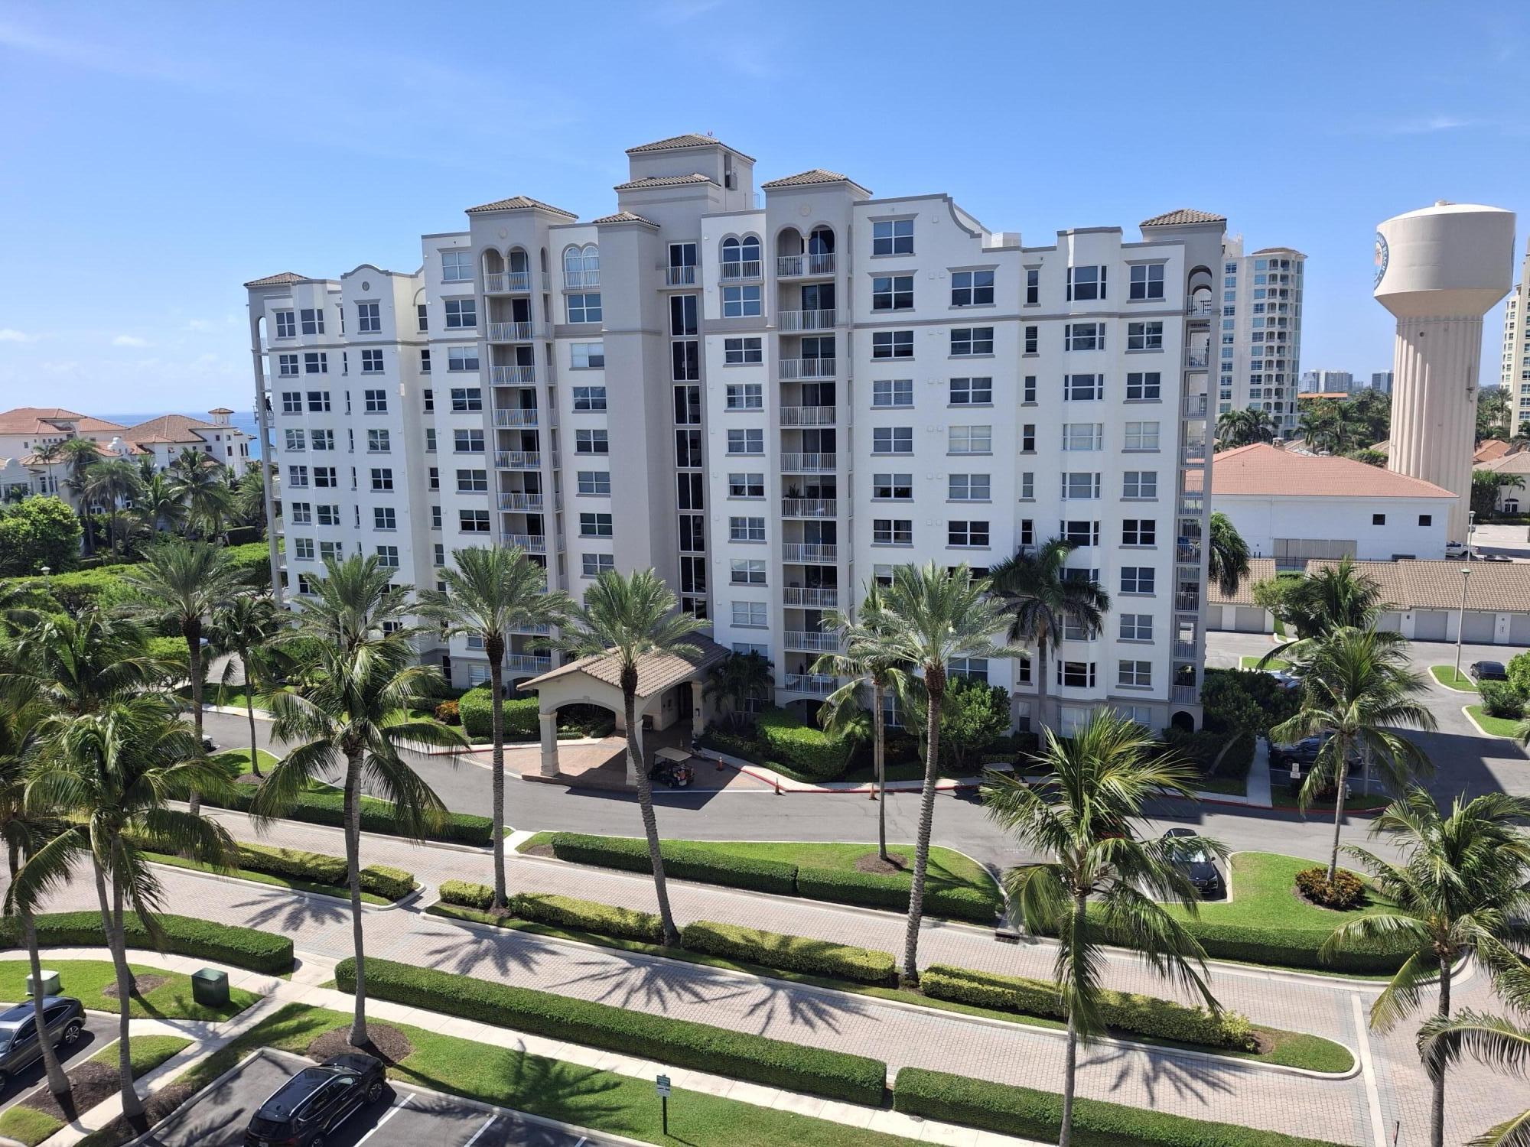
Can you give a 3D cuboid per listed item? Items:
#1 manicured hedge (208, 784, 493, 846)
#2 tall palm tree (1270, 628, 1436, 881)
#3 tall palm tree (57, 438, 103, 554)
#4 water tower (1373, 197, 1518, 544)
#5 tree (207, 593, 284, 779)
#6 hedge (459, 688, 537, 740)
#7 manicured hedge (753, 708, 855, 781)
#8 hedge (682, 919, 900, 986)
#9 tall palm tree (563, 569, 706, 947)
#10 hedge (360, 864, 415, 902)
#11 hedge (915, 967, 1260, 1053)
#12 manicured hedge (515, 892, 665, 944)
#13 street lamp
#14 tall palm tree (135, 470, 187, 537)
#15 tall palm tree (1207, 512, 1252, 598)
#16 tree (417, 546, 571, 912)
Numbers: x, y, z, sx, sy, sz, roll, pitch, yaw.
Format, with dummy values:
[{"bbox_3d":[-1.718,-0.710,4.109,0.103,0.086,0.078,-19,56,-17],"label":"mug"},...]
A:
[{"bbox_3d":[-22.143,12.283,57.462,19.421,0.870,1.250,2,10,22],"label":"manicured hedge"},{"bbox_3d":[25.481,7.673,47.516,7.000,11.000,6.800,-1,9,0],"label":"tall palm tree"},{"bbox_3d":[-97.556,-10.157,156.019,6.500,17.200,6.500,-1,9,0],"label":"tall palm tree"},{"bbox_3d":[90.291,-26.146,148.775,15.732,45.966,15.732,4,11,31],"label":"water tower"},{"bbox_3d":[-31.893,7.003,68.485,4.777,11.747,4.777,-1,9,0],"label":"tree"},{"bbox_3d":[-17.488,9.797,75.272,5.200,2.000,3.500,0,9,5],"label":"hedge"},{"bbox_3d":[2.199,10.784,69.387,3.600,2.100,6.600,-9,12,-41],"label":"manicured hedge"},{"bbox_3d":[0.835,14.306,41.891,8.454,0.800,1.150,3,10,23],"label":"hedge"},{"bbox_3d":[-5.029,7.546,44.960,6.100,15.500,6.000,-1,9,0],"label":"tall palm tree"},{"bbox_3d":[-16.710,13.568,48.780,2.307,0.850,1.100,3,10,27],"label":"hedge"},{"bbox_3d":[10.720,14.745,37.772,10.648,0.800,1.100,2,10,21],"label":"hedge"},{"bbox_3d":[-7.424,14.684,47.447,6.890,0.720,1.400,2,10,21],"label":"manicured hedge"},{"bbox_3d":[49.496,3.669,78.258,0.660,8.050,0.660,-1,9,0],"label":"street lamp"},{"bbox_3d":[-83.120,-9.290,152.000,6.600,9.800,6.400,-1,9,0],"label":"tall palm tree"},{"bbox_3d":[33.038,1.316,83.390,6.400,11.800,6.400,-1,9,0],"label":"tall palm tree"},{"bbox_3d":[-11.935,7.025,49.447,6.790,16.732,6.790,-1,9,0],"label":"tree"}]

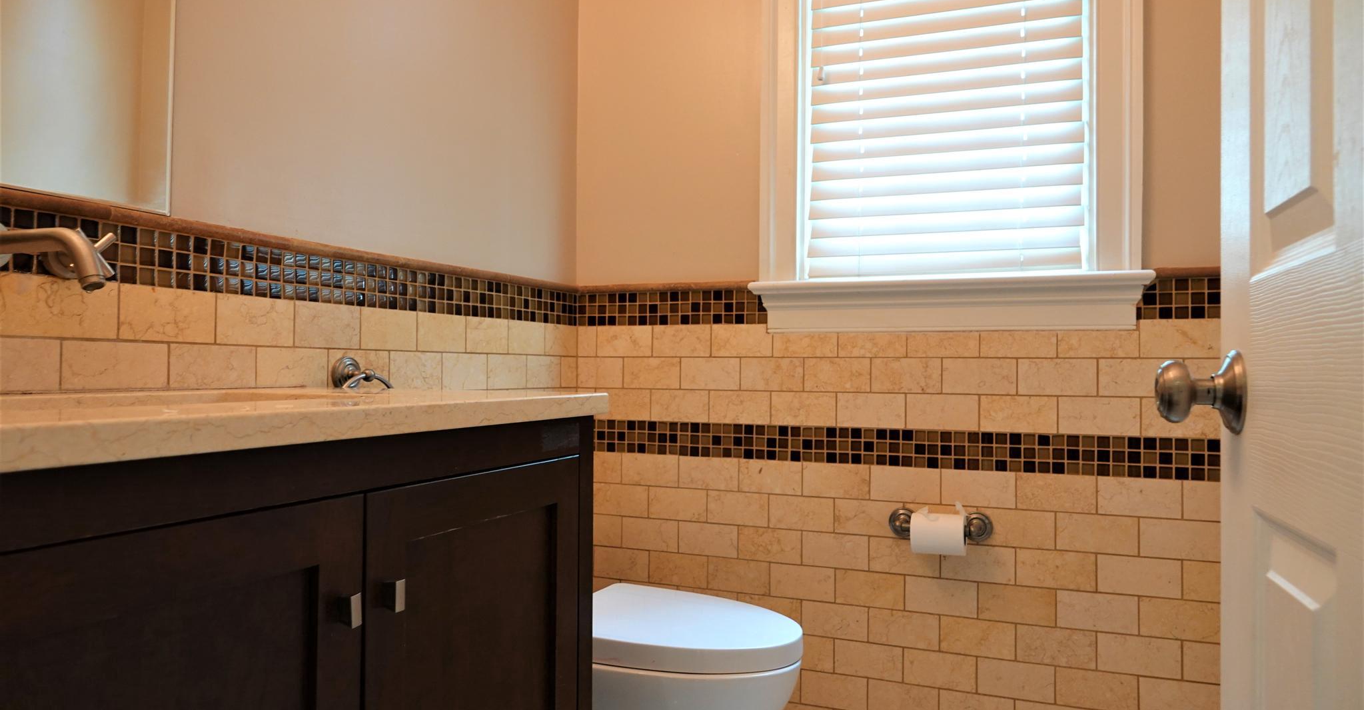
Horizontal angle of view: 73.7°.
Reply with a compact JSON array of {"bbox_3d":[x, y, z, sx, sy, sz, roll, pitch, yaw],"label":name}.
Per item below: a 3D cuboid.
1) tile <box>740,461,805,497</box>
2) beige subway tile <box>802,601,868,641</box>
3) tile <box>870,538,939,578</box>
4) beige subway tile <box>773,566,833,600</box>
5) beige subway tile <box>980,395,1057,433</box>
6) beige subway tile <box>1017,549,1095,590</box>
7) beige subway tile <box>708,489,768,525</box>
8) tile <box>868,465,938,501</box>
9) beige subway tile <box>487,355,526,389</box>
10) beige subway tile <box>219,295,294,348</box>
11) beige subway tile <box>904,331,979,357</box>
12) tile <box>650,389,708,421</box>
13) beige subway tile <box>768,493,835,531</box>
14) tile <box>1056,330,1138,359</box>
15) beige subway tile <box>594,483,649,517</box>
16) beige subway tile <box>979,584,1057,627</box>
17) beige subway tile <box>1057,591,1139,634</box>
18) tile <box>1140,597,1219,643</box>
[{"bbox_3d":[0.209,0.287,2.138,0.152,0.076,0.010,0,-1,23],"label":"tile"},{"bbox_3d":[0.349,0.602,2.065,0.152,0.076,0.010,0,-1,22],"label":"beige subway tile"},{"bbox_3d":[0.492,0.444,2.005,0.152,0.077,0.010,0,-1,22],"label":"tile"},{"bbox_3d":[0.279,0.526,2.107,0.152,0.076,0.010,0,-2,22],"label":"beige subway tile"},{"bbox_3d":[0.713,0.126,1.929,0.152,0.076,0.010,0,-1,23],"label":"beige subway tile"},{"bbox_3d":[0.783,0.448,1.901,0.152,0.076,0.010,0,-2,22],"label":"beige subway tile"},{"bbox_3d":[0.137,0.363,2.153,0.152,0.077,0.010,0,-1,22],"label":"beige subway tile"},{"bbox_3d":[0.493,0.284,2.008,0.151,0.076,0.010,0,-1,22],"label":"tile"},{"bbox_3d":[-0.397,0.039,2.053,0.010,0.076,0.152,0,-1,25],"label":"beige subway tile"},{"bbox_3d":[-0.679,-0.052,1.445,0.010,0.076,0.152,0,-1,25],"label":"beige subway tile"},{"bbox_3d":[0.568,-0.022,1.986,0.151,0.054,0.010,0,-1,22],"label":"beige subway tile"},{"bbox_3d":[-0.003,0.123,2.217,0.151,0.076,0.010,0,-1,22],"label":"tile"},{"bbox_3d":[0.278,0.361,2.084,0.152,0.076,0.010,0,-1,23],"label":"beige subway tile"},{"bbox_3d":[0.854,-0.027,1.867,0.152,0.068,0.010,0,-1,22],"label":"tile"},{"bbox_3d":[-0.149,0.360,2.270,0.151,0.076,0.010,0,-1,22],"label":"beige subway tile"},{"bbox_3d":[0.704,0.522,1.915,0.151,0.076,0.010,0,-1,22],"label":"beige subway tile"},{"bbox_3d":[0.849,0.525,1.861,0.151,0.076,0.010,0,-1,22],"label":"beige subway tile"},{"bbox_3d":[0.993,0.527,1.804,0.152,0.076,0.010,0,-1,23],"label":"tile"}]

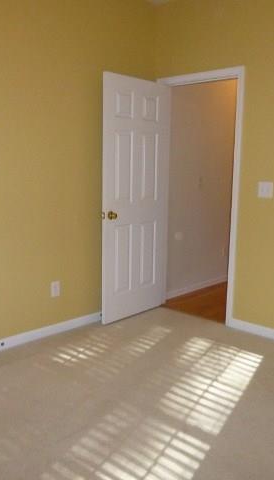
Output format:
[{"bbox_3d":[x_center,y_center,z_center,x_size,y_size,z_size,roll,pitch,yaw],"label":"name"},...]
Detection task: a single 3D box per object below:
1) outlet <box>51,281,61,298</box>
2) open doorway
[{"bbox_3d":[-0.641,0.394,3.516,0.012,0.118,0.075,9,12,43],"label":"outlet"},{"bbox_3d":[0.545,-0.355,3.929,0.885,2.110,0.135,9,12,43],"label":"open doorway"}]

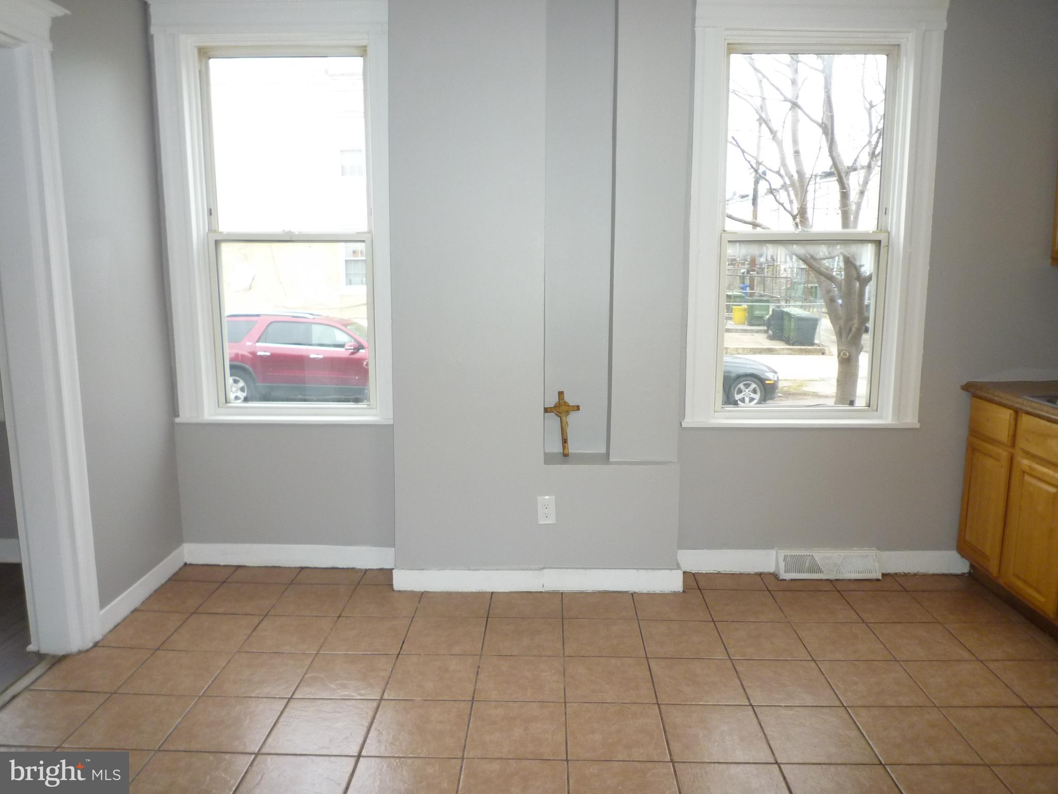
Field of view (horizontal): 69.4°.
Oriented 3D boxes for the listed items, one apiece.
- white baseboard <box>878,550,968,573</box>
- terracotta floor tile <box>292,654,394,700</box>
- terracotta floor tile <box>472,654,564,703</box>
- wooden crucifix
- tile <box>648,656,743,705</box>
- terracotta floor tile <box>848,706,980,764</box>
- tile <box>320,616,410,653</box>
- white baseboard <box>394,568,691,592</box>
[{"bbox_3d":[1.871,0.775,3.613,0.425,0.107,0.018,0,9,2],"label":"white baseboard"},{"bbox_3d":[-0.638,0.986,2.700,0.301,0.010,0.301,0,9,2],"label":"terracotta floor tile"},{"bbox_3d":[-0.028,0.989,2.684,0.301,0.010,0.301,0,9,2],"label":"terracotta floor tile"},{"bbox_3d":[0.157,0.122,3.440,0.158,0.291,0.030,-5,-1,2],"label":"wooden crucifix"},{"bbox_3d":[0.582,0.990,2.662,0.302,0.010,0.302,0,9,2],"label":"tile"},{"bbox_3d":[1.183,1.043,2.356,0.301,0.010,0.301,0,9,2],"label":"terracotta floor tile"},{"bbox_3d":[-0.629,0.930,2.980,0.302,0.010,0.299,0,10,2],"label":"tile"},{"bbox_3d":[0.037,0.806,3.369,1.278,0.100,0.018,0,9,2],"label":"white baseboard"}]

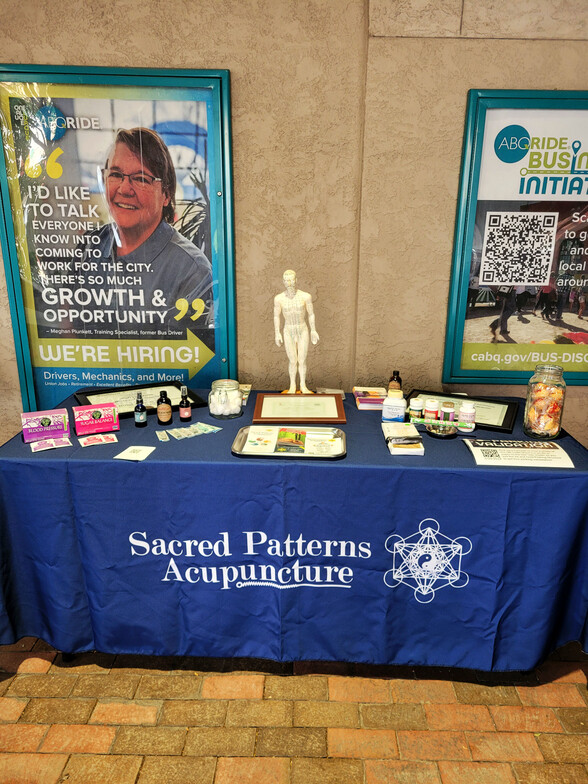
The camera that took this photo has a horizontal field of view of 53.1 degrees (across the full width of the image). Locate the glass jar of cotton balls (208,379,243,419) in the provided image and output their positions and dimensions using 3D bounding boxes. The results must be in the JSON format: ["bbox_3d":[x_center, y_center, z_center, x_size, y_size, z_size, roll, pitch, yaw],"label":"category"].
[{"bbox_3d":[-0.243,0.024,2.093,0.119,0.118,0.120,0,18,-2],"label":"glass jar of cotton balls"}]

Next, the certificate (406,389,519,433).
[{"bbox_3d":[0.606,0.062,2.165,0.395,0.019,0.310,8,19,22],"label":"certificate"}]

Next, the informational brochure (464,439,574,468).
[{"bbox_3d":[0.703,0.182,1.858,0.287,0.022,0.210,1,18,3],"label":"informational brochure"}]

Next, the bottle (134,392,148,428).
[{"bbox_3d":[-0.530,0.062,2.037,0.038,0.119,0.038,-3,18,-12],"label":"bottle"}]

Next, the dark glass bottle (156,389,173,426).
[{"bbox_3d":[-0.439,0.054,2.003,0.051,0.112,0.051,-3,18,-12],"label":"dark glass bottle"}]

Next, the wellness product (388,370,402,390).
[{"bbox_3d":[0.402,-0.023,2.336,0.046,0.118,0.046,4,18,11],"label":"wellness product"}]

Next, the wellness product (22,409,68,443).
[{"bbox_3d":[-0.788,0.107,1.876,0.133,0.081,0.055,-7,19,-23],"label":"wellness product"}]

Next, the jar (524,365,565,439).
[{"bbox_3d":[0.851,0.031,1.993,0.114,0.232,0.114,8,19,23],"label":"jar"}]

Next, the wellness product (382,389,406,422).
[{"bbox_3d":[0.365,0.047,2.132,0.081,0.108,0.073,4,18,10],"label":"wellness product"}]

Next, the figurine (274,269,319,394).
[{"bbox_3d":[0.010,-0.206,2.259,0.177,0.507,0.135,2,18,3],"label":"figurine"}]

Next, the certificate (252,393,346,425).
[{"bbox_3d":[0.019,0.059,2.155,0.324,0.018,0.278,1,18,0],"label":"certificate"}]

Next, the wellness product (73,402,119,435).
[{"bbox_3d":[-0.650,0.089,1.938,0.133,0.081,0.055,-8,19,-24],"label":"wellness product"}]

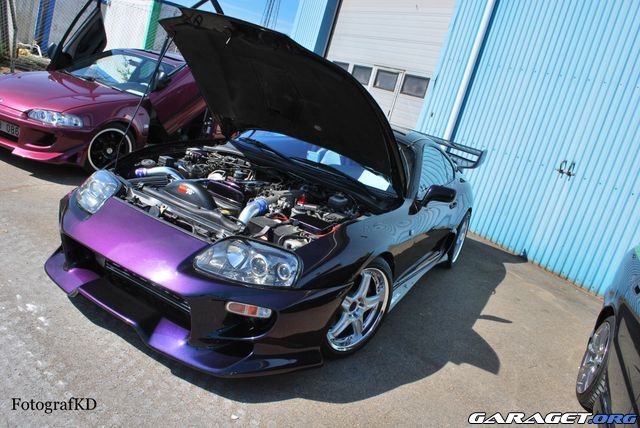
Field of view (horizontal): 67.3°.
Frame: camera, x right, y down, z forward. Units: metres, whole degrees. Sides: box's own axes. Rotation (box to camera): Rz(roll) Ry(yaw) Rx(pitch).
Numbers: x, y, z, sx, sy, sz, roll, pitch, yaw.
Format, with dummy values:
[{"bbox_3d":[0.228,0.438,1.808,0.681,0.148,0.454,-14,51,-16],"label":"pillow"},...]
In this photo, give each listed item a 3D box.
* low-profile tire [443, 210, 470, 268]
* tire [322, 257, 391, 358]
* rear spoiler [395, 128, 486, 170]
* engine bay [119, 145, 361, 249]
[{"bbox_3d":[1.330,0.230,4.935,0.255,0.625,0.625,21,15,25],"label":"low-profile tire"},{"bbox_3d":[0.145,0.490,2.727,0.620,0.620,0.235,-1,20,-46],"label":"tire"},{"bbox_3d":[1.272,-0.812,5.798,1.440,0.310,0.400,21,15,25],"label":"rear spoiler"},{"bbox_3d":[-0.490,-0.031,2.888,1.340,0.430,1.120,21,15,25],"label":"engine bay"}]

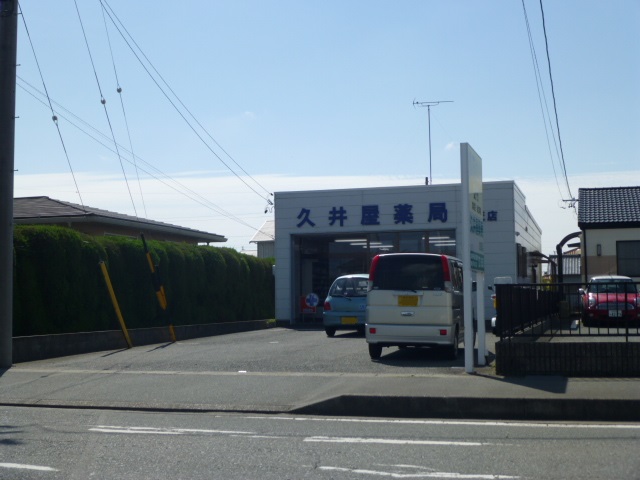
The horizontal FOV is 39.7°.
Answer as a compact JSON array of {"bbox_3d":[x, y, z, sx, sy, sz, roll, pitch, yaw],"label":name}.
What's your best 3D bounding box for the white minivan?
[{"bbox_3d":[1.946,1.178,16.108,1.475,1.760,3.395,-2,-3,17],"label":"white minivan"}]

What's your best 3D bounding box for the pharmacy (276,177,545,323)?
[{"bbox_3d":[3.377,0.740,28.324,6.570,3.730,9.700,-2,-4,18],"label":"pharmacy"}]

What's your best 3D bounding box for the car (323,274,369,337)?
[{"bbox_3d":[1.242,1.504,21.047,1.410,1.430,3.320,-2,-3,18],"label":"car"}]

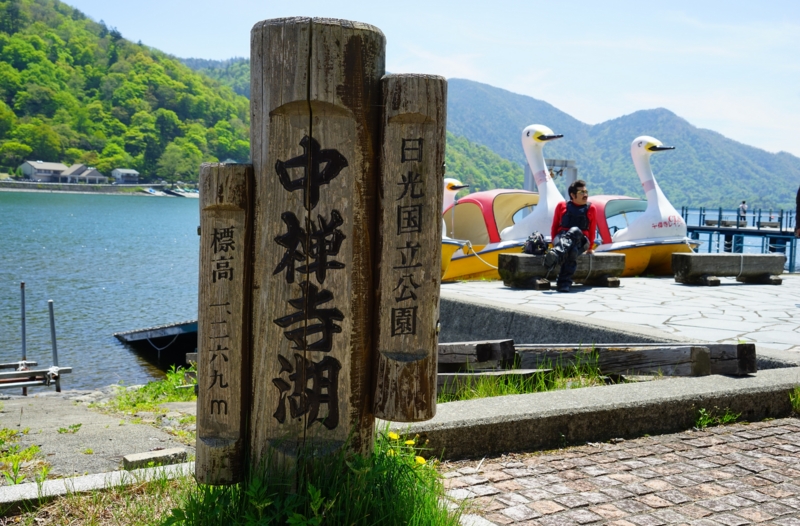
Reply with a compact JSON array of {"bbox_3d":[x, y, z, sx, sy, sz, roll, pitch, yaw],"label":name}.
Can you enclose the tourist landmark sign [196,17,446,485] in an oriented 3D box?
[{"bbox_3d":[-0.286,-0.024,3.007,0.860,1.550,0.460,2,4,1],"label":"tourist landmark sign"}]

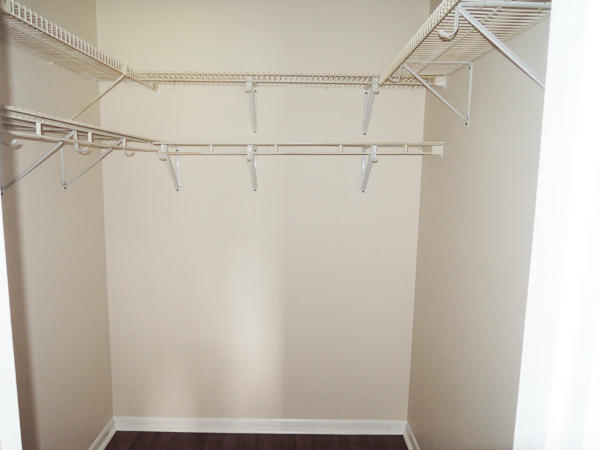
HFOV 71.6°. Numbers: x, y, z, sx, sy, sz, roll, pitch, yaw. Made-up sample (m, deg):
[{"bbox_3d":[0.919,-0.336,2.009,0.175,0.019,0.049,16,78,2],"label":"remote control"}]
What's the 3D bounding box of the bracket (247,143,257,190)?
[{"bbox_3d":[-0.244,-0.288,2.165,0.027,0.243,0.309,1,8,0],"label":"bracket"}]

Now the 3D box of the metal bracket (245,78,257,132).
[{"bbox_3d":[-0.242,-0.603,2.123,0.027,0.238,0.309,1,8,0],"label":"metal bracket"}]

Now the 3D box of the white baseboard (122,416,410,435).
[{"bbox_3d":[-0.235,1.214,2.513,1.770,0.090,0.015,1,8,0],"label":"white baseboard"}]

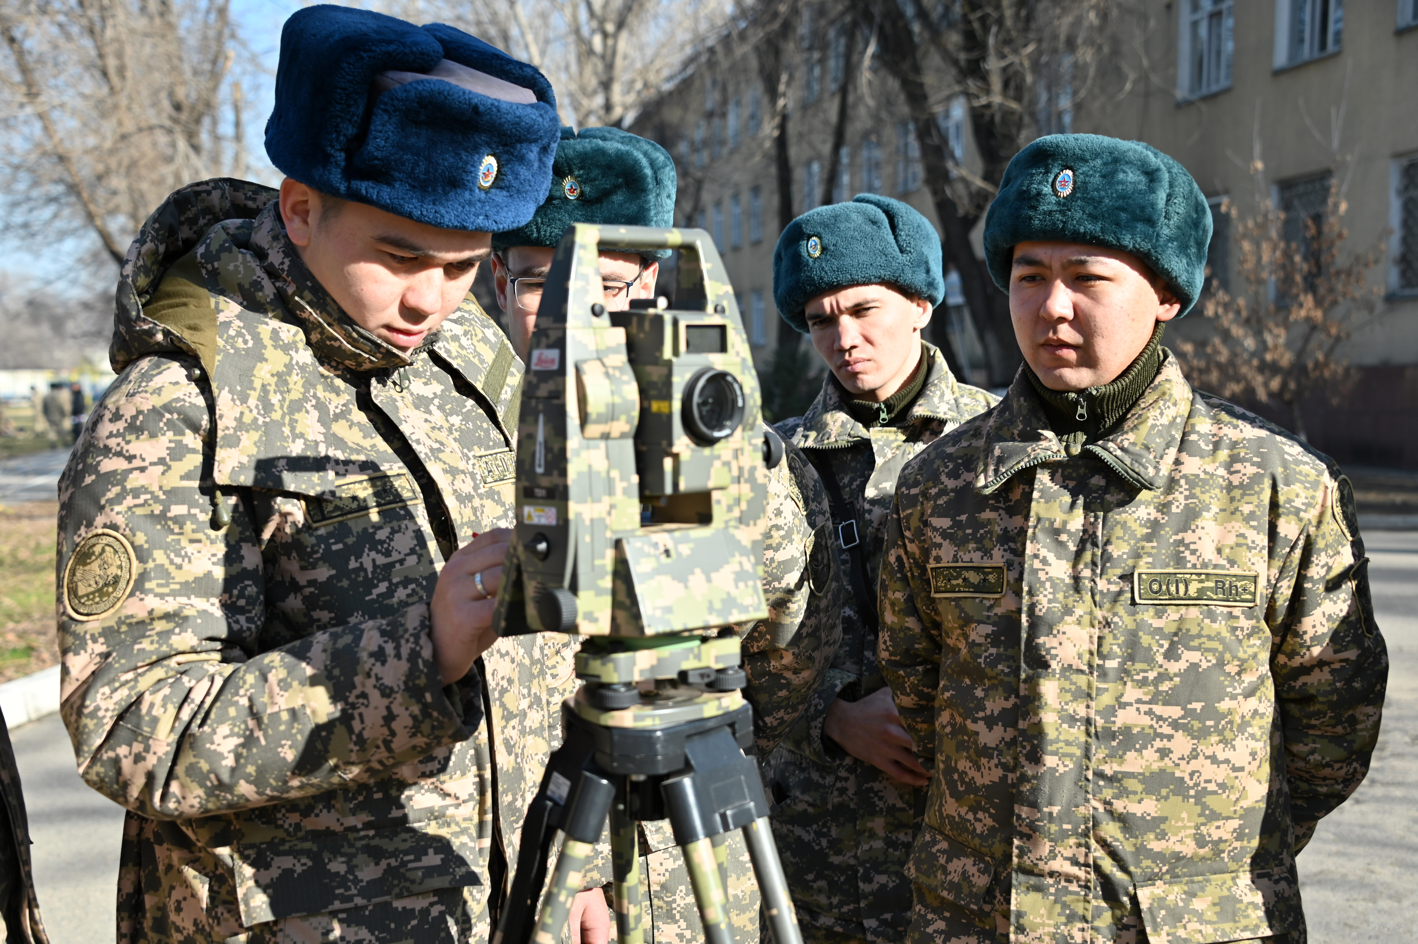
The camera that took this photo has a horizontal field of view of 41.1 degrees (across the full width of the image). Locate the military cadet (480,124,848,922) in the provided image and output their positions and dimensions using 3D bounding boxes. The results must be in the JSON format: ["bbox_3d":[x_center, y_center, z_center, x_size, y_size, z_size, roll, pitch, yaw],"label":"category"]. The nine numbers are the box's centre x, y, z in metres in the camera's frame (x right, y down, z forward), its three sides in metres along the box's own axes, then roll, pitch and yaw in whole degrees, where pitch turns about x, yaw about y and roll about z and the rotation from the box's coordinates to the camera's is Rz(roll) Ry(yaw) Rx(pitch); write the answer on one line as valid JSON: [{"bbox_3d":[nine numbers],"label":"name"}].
[{"bbox_3d":[-0.075,0.494,2.350,0.530,1.840,0.360,0,3,2],"label":"military cadet"}]

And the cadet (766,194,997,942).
[{"bbox_3d":[0.268,0.503,2.750,0.520,1.800,0.360,1,3,25],"label":"cadet"}]

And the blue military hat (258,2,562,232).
[{"bbox_3d":[-0.274,-0.327,1.745,0.230,0.160,0.265,-3,28,-46],"label":"blue military hat"}]

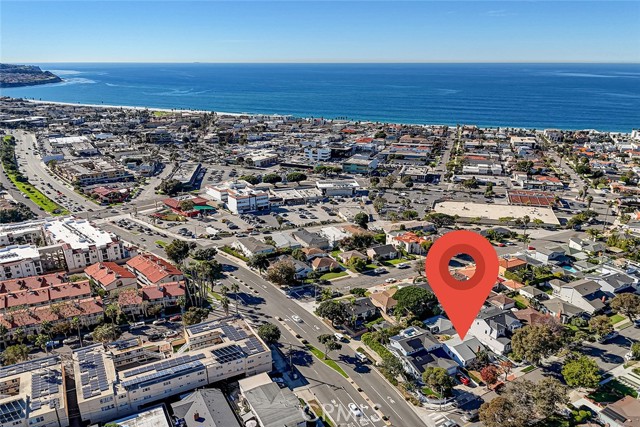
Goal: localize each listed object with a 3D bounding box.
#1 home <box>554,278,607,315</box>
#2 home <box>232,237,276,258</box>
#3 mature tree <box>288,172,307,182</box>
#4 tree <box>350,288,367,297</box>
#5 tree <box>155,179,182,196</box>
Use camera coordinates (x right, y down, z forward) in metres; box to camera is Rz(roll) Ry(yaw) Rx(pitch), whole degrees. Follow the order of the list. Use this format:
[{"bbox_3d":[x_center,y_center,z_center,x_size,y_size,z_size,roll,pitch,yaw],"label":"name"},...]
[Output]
[{"bbox_3d":[101.970,30.950,177.940,12.000,7.300,15.800,-9,20,-25],"label":"home"},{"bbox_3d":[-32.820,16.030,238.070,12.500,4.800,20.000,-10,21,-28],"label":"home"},{"bbox_3d":[-17.514,-25.563,347.462,15.300,9.800,13.000,0,18,0],"label":"mature tree"},{"bbox_3d":[15.649,31.378,185.917,6.600,3.400,4.500,-9,20,-26],"label":"tree"},{"bbox_3d":[-103.580,-17.950,316.440,18.000,11.000,16.000,0,18,0],"label":"tree"}]

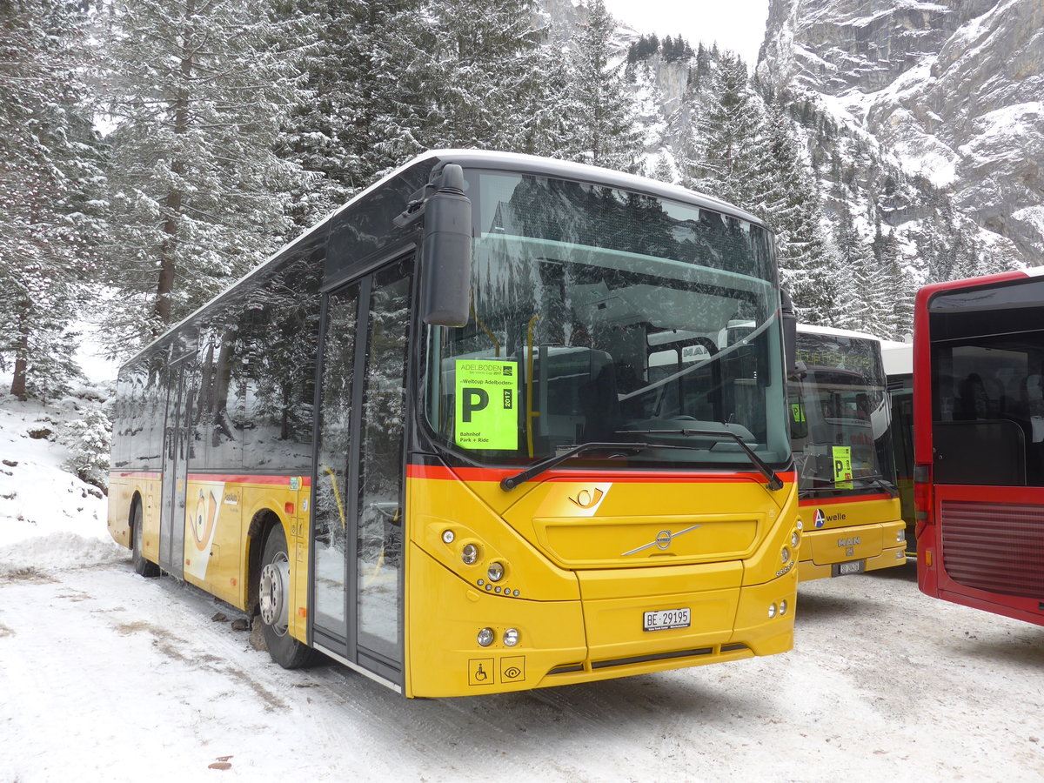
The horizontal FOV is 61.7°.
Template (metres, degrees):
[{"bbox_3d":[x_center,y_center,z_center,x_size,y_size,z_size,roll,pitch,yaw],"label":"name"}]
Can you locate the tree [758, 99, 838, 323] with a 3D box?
[{"bbox_3d":[12.300,-4.519,42.002,6.350,19.550,6.350,-1,-6,16],"label":"tree"}]

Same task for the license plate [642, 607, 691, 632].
[{"bbox_3d":[0.730,1.146,4.386,0.312,0.095,0.020,4,-7,-32],"label":"license plate"}]

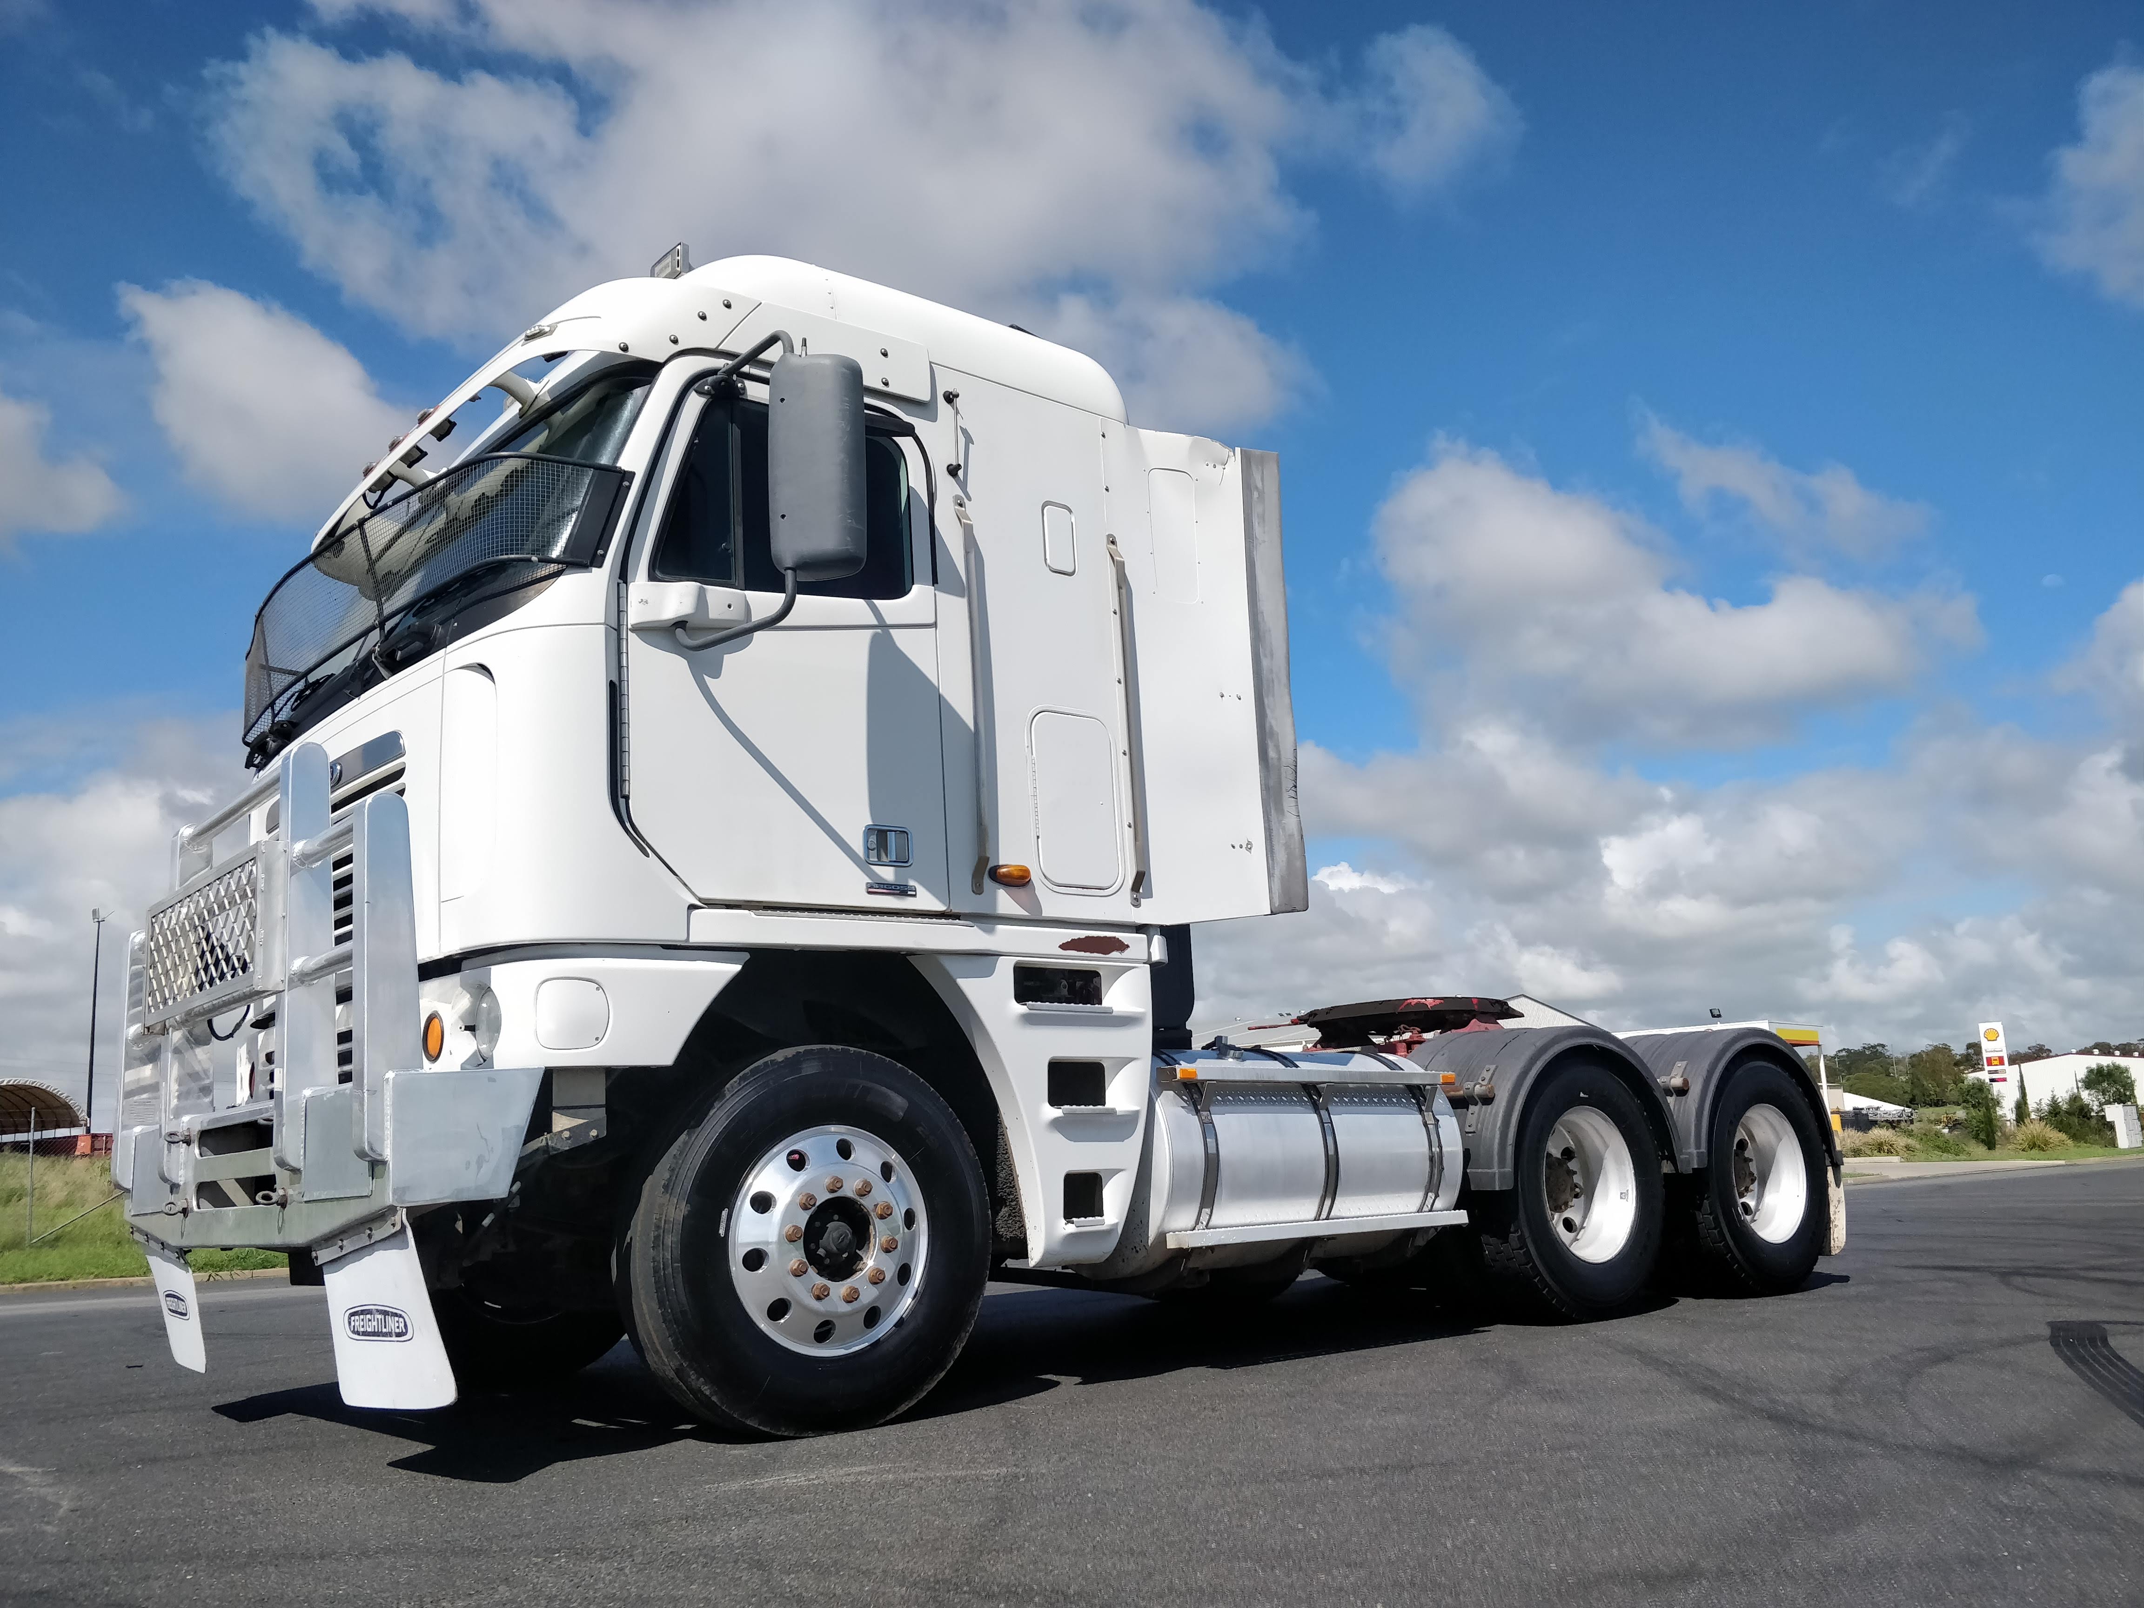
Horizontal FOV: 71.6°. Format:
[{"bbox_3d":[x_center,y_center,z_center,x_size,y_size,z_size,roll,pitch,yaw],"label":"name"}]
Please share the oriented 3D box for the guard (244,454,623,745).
[{"bbox_3d":[-2.192,-0.562,4.784,0.520,0.430,2.120,9,-17,-40],"label":"guard"}]

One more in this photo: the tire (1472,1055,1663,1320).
[{"bbox_3d":[1.992,1.536,5.988,1.020,1.020,0.280,7,-16,-36],"label":"tire"}]

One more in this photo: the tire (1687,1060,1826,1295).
[{"bbox_3d":[3.068,1.677,6.765,1.020,1.020,0.280,7,-16,-36],"label":"tire"}]

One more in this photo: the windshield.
[{"bbox_3d":[-2.093,-0.704,4.896,0.480,0.860,2.100,25,-27,-36],"label":"windshield"}]

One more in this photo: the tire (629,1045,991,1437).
[{"bbox_3d":[-0.713,1.196,4.101,1.020,1.020,0.280,7,-16,-36],"label":"tire"}]

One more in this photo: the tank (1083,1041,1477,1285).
[{"bbox_3d":[0.673,1.291,5.513,1.550,0.720,0.740,7,-16,-36],"label":"tank"}]

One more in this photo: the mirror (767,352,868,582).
[{"bbox_3d":[-0.717,-0.969,4.277,0.240,0.600,0.130,-9,-15,27],"label":"mirror"}]

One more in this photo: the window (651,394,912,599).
[{"bbox_3d":[-0.855,-0.924,4.494,0.850,0.670,0.060,7,-16,-36],"label":"window"}]

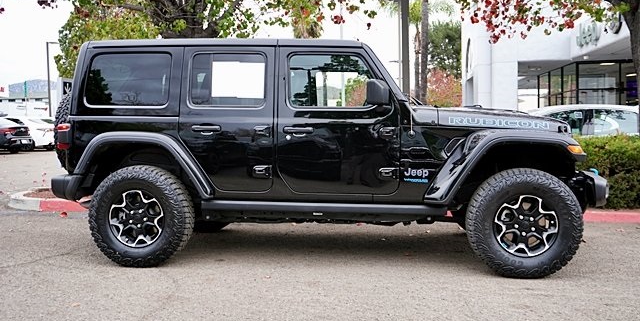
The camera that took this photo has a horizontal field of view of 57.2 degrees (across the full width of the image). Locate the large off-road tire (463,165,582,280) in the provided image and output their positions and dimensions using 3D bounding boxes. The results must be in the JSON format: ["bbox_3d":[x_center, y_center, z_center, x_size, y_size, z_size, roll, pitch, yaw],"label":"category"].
[{"bbox_3d":[1.540,0.472,4.449,0.822,0.815,0.285,0,3,7],"label":"large off-road tire"}]

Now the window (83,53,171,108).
[{"bbox_3d":[-1.577,-0.655,4.796,0.715,0.445,0.050,0,-2,7],"label":"window"}]

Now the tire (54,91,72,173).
[{"bbox_3d":[-2.176,-0.240,5.601,0.285,0.822,0.822,0,3,7],"label":"tire"}]

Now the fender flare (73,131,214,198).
[{"bbox_3d":[-1.420,0.029,4.707,1.150,0.525,0.170,0,3,7],"label":"fender flare"}]

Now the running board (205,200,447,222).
[{"bbox_3d":[0.012,0.386,4.614,1.921,0.165,0.150,0,4,7],"label":"running board"}]

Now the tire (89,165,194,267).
[{"bbox_3d":[-1.448,0.454,4.793,0.822,0.815,0.285,0,3,7],"label":"tire"}]

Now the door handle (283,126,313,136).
[{"bbox_3d":[-0.168,-0.226,4.573,0.236,0.078,0.055,0,4,7],"label":"door handle"}]

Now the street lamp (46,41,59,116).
[{"bbox_3d":[-18.078,-4.635,40.000,0.900,6.900,0.300,-1,3,0],"label":"street lamp"}]

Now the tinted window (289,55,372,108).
[{"bbox_3d":[0.087,-0.626,4.599,0.677,0.420,0.040,0,4,7],"label":"tinted window"}]

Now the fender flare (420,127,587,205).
[{"bbox_3d":[1.363,0.049,4.401,1.150,0.558,0.240,0,4,7],"label":"fender flare"}]

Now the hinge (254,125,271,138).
[{"bbox_3d":[-0.448,-0.228,4.620,0.136,0.094,0.050,0,4,7],"label":"hinge"}]

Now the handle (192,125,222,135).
[{"bbox_3d":[-0.899,-0.237,4.663,0.242,0.077,0.055,0,4,7],"label":"handle"}]

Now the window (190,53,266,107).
[{"bbox_3d":[-0.735,-0.643,4.700,0.615,0.435,0.050,0,-2,7],"label":"window"}]

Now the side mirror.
[{"bbox_3d":[0.437,-0.503,4.357,0.165,0.190,0.220,0,4,7],"label":"side mirror"}]

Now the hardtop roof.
[{"bbox_3d":[-0.707,-0.993,5.428,2.330,0.130,1.420,1,3,7],"label":"hardtop roof"}]

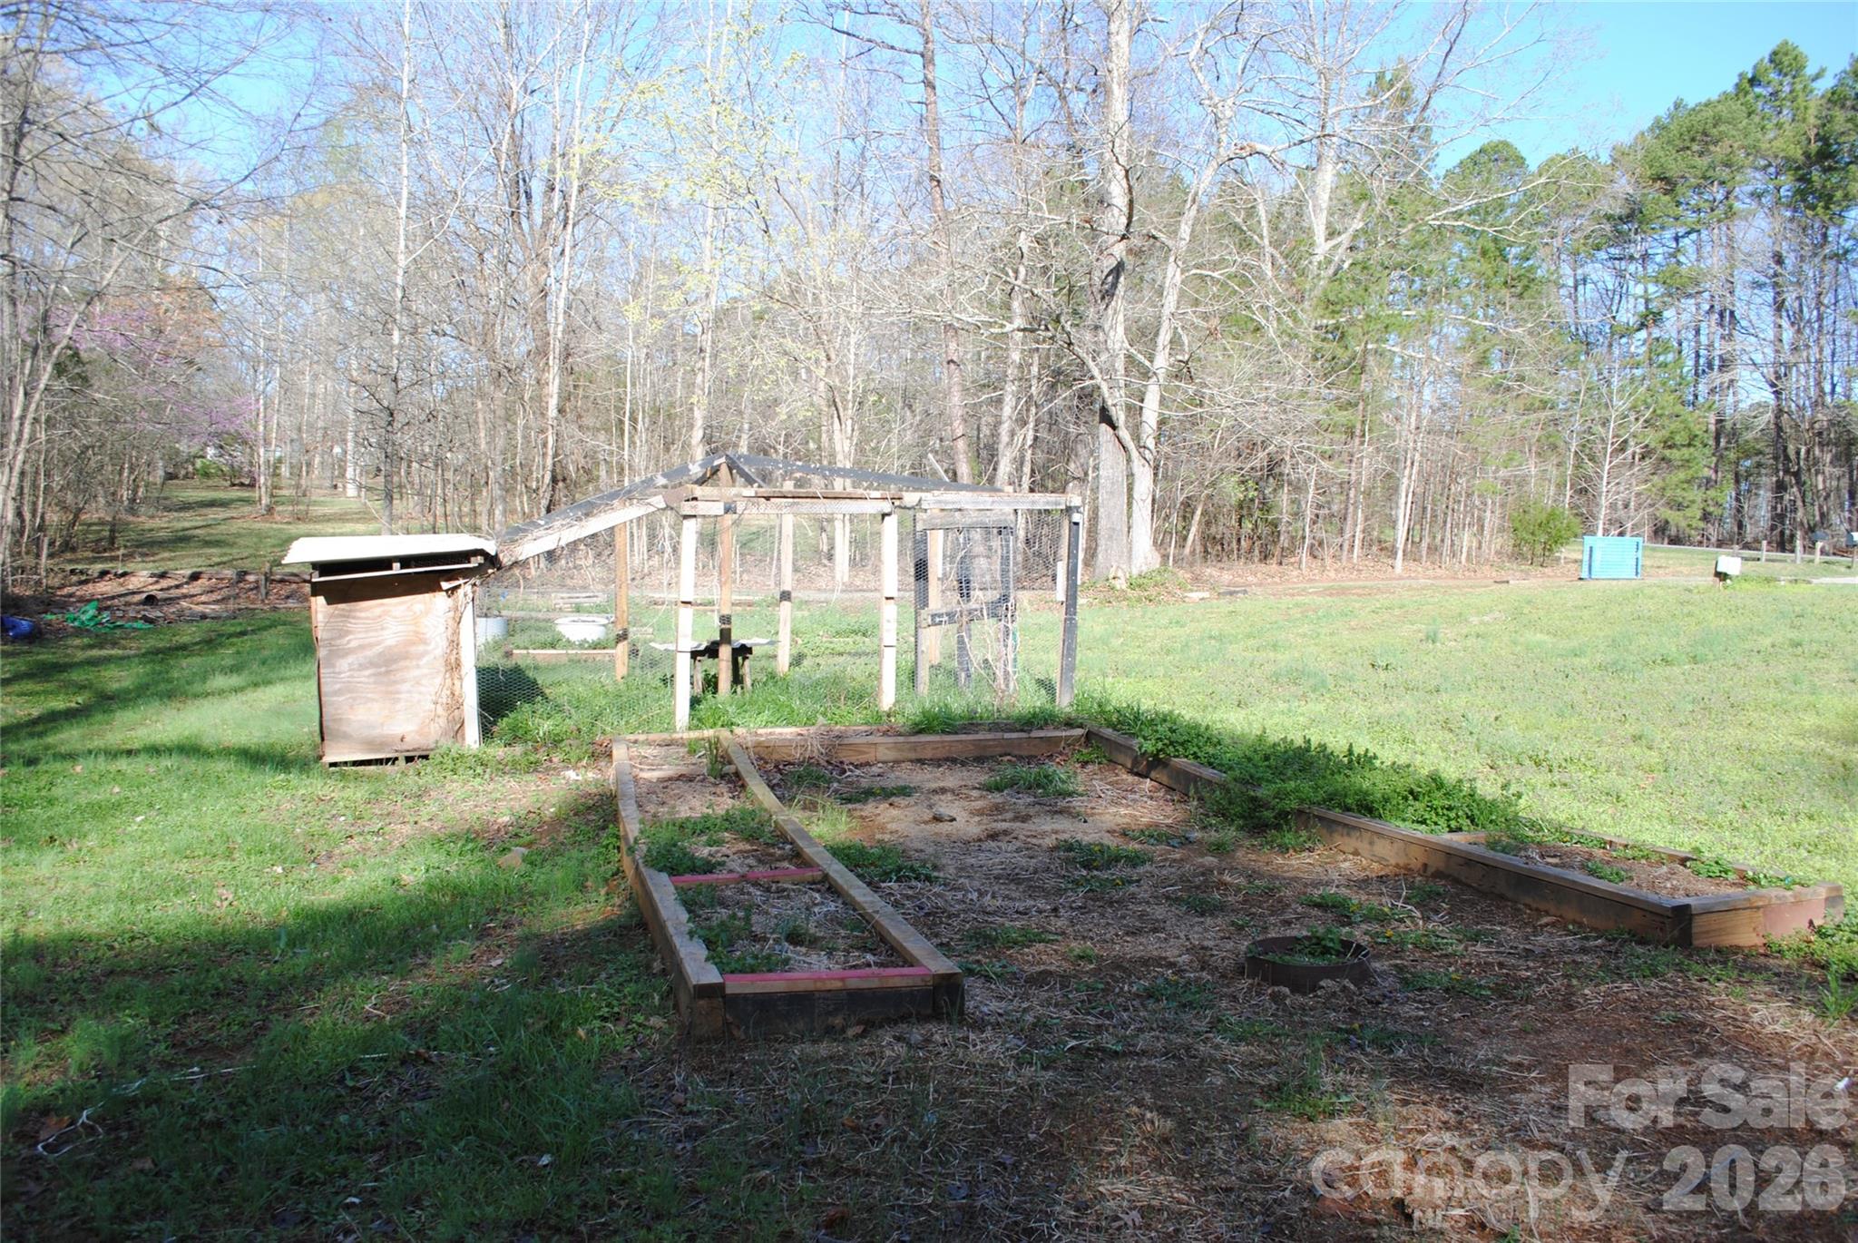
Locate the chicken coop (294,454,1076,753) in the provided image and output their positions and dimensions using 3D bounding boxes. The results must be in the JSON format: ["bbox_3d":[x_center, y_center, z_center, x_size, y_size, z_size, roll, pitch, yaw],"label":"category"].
[{"bbox_3d":[-1.856,-0.266,11.232,5.758,2.181,2.397,0,3,-16],"label":"chicken coop"}]

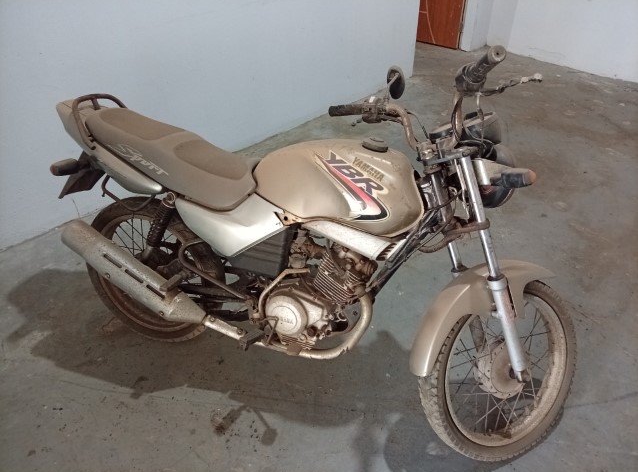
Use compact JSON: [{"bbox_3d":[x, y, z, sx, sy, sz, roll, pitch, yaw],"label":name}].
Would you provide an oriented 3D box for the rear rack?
[{"bbox_3d":[-0.738,-0.411,1.674,0.145,0.165,0.250,12,23,18],"label":"rear rack"}]

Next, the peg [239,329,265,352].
[{"bbox_3d":[-0.202,0.317,1.480,0.042,0.042,0.095,12,23,18],"label":"peg"}]

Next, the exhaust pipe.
[{"bbox_3d":[-0.609,0.123,1.590,0.580,0.120,0.115,30,27,8],"label":"exhaust pipe"}]

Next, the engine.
[{"bbox_3d":[0.016,0.217,1.589,0.370,0.420,0.300,12,23,18],"label":"engine"}]

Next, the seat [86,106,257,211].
[{"bbox_3d":[-0.487,-0.271,1.624,0.700,0.175,0.260,20,25,14],"label":"seat"}]

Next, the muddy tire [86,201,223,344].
[{"bbox_3d":[-0.638,0.142,1.839,0.604,0.604,0.090,12,23,18],"label":"muddy tire"}]

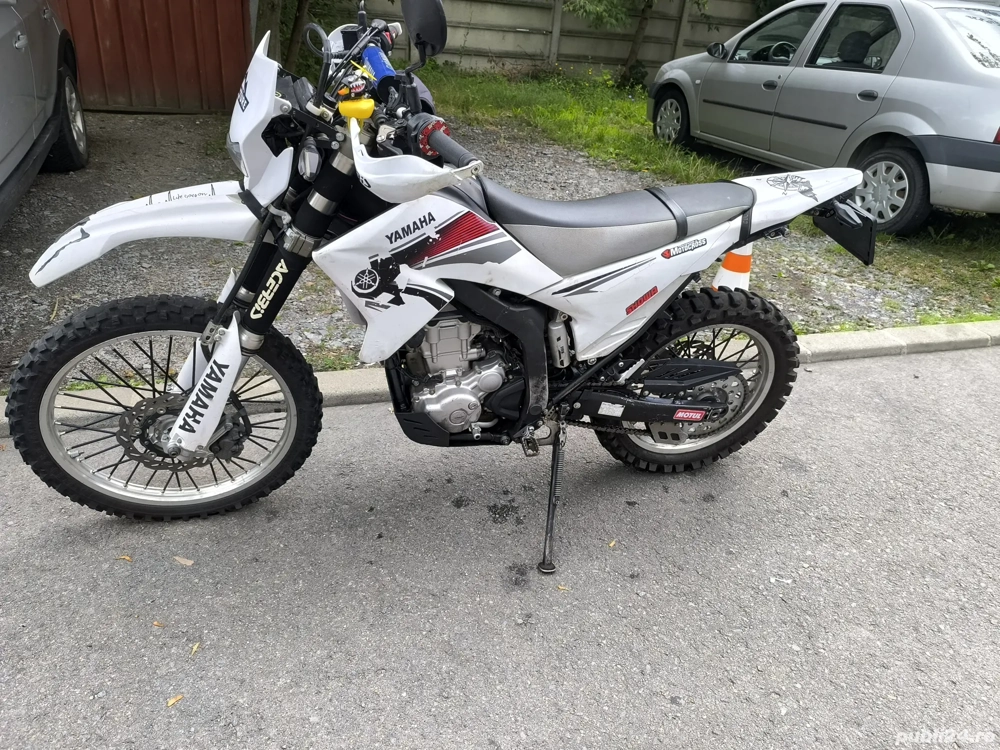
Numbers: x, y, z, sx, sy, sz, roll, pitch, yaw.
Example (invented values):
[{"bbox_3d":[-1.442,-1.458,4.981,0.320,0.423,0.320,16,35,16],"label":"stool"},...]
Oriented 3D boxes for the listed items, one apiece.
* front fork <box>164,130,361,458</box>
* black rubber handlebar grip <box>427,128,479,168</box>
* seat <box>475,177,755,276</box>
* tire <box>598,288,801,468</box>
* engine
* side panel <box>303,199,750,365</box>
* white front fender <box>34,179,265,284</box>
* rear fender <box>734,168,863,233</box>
[{"bbox_3d":[-0.555,-0.193,1.496,0.141,0.907,0.272,18,29,-33],"label":"front fork"},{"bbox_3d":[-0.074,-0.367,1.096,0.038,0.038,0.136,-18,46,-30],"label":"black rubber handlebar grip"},{"bbox_3d":[0.269,-0.380,1.611,0.685,0.202,0.237,-4,37,-15],"label":"seat"},{"bbox_3d":[0.592,0.035,2.024,0.647,0.647,0.126,-4,37,-15],"label":"tire"},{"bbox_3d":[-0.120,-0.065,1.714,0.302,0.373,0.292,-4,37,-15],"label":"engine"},{"bbox_3d":[0.098,-0.205,1.527,1.008,0.418,0.171,-4,37,-15],"label":"side panel"},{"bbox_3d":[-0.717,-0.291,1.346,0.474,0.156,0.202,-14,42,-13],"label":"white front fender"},{"bbox_3d":[0.766,-0.458,1.708,0.363,0.126,0.181,-8,38,-11],"label":"rear fender"}]

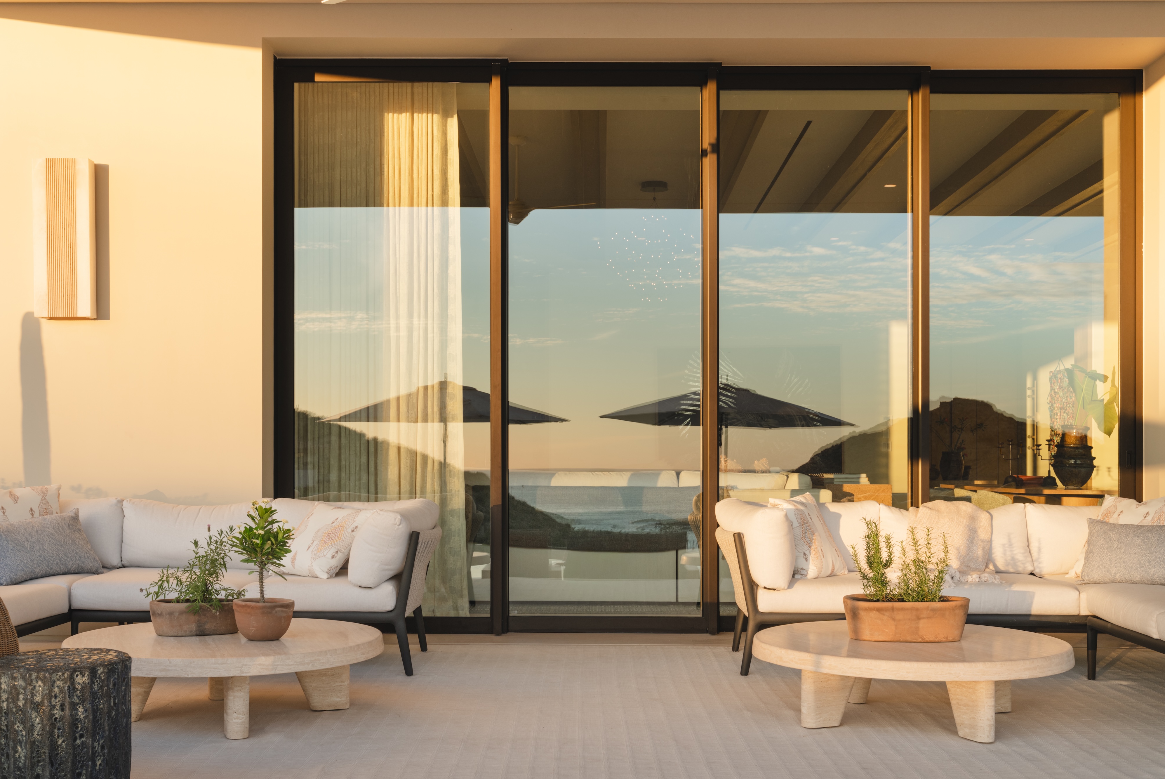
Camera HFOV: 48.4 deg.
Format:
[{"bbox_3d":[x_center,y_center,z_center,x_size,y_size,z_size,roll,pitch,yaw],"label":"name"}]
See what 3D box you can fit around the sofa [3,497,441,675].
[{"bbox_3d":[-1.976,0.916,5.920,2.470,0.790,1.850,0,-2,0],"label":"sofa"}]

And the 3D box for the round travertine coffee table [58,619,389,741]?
[{"bbox_3d":[-1.384,1.105,4.990,1.215,0.315,1.215,0,-2,0],"label":"round travertine coffee table"}]

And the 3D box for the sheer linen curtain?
[{"bbox_3d":[-1.228,-0.237,7.850,1.080,3.270,0.150,0,0,0],"label":"sheer linen curtain"}]

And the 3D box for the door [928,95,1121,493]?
[{"bbox_3d":[2.627,-0.216,7.680,1.200,3.130,0.080,0,0,0],"label":"door"}]

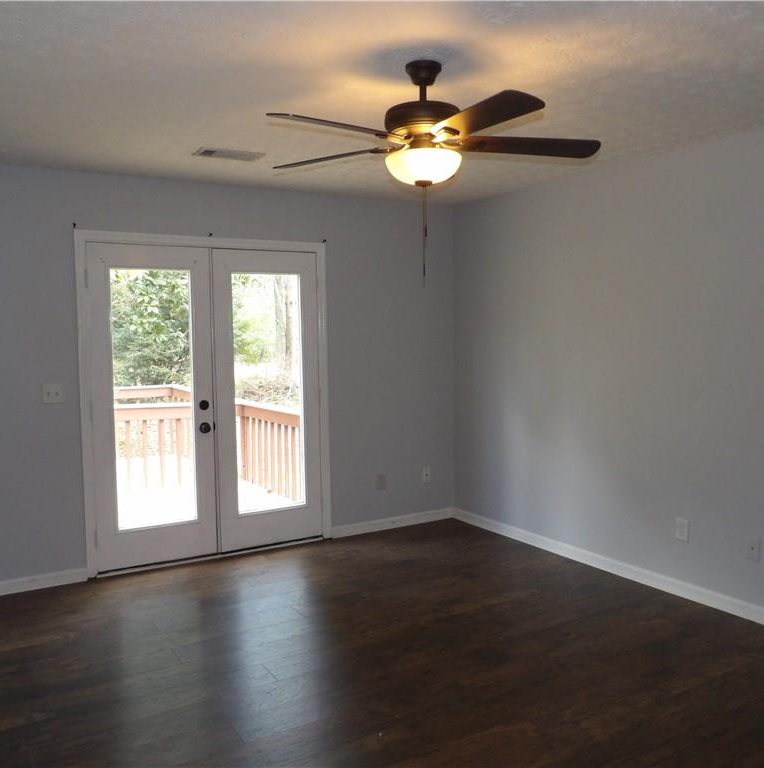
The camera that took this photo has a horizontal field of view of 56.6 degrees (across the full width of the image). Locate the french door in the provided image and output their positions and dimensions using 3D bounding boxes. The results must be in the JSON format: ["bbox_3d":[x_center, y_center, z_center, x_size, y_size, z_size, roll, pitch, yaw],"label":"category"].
[{"bbox_3d":[-1.106,0.104,4.709,1.662,2.118,0.120,-3,4,-31],"label":"french door"}]

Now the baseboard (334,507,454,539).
[{"bbox_3d":[0.106,1.065,5.468,1.112,0.090,0.016,-3,4,-31],"label":"baseboard"}]

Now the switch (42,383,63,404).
[{"bbox_3d":[-1.932,0.057,4.172,0.113,0.114,0.015,-3,4,-31],"label":"switch"}]

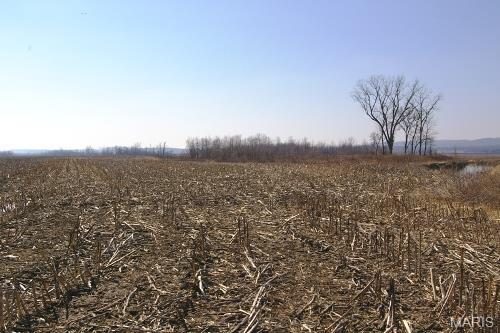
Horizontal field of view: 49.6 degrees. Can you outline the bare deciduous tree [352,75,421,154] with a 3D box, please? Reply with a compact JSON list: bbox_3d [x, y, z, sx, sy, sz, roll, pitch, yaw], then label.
[{"bbox_3d":[28.989,-10.937,115.000,14.300,17.000,13.300,0,1,0],"label":"bare deciduous tree"}]

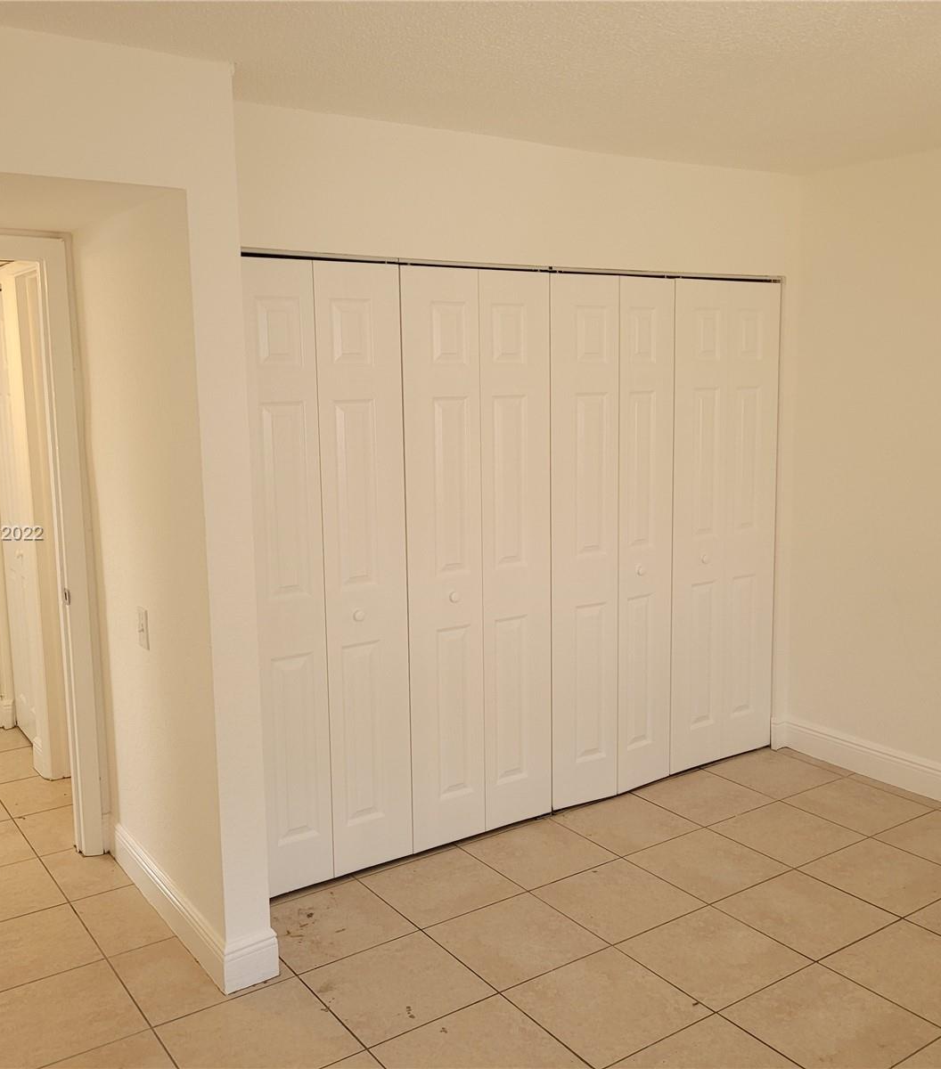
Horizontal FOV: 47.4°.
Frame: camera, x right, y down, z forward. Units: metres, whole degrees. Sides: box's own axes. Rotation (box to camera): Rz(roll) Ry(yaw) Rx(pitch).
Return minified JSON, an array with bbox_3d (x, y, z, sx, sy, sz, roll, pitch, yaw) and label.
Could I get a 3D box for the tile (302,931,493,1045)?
[{"bbox_3d":[-0.204,1.252,2.968,0.404,0.010,0.401,-7,11,-34],"label":"tile"}]

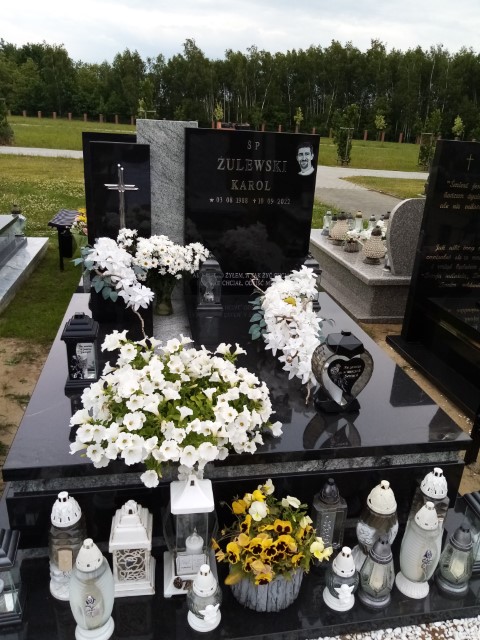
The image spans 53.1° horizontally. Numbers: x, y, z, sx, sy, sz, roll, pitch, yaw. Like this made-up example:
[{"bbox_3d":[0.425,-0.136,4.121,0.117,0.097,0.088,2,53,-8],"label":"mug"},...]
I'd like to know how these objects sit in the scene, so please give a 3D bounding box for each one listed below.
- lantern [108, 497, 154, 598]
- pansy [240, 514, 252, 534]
[{"bbox_3d":[-0.323,0.669,1.446,0.132,0.328,0.130,0,22,-8],"label":"lantern"},{"bbox_3d":[0.019,0.590,1.386,0.045,0.055,0.027,17,6,31],"label":"pansy"}]

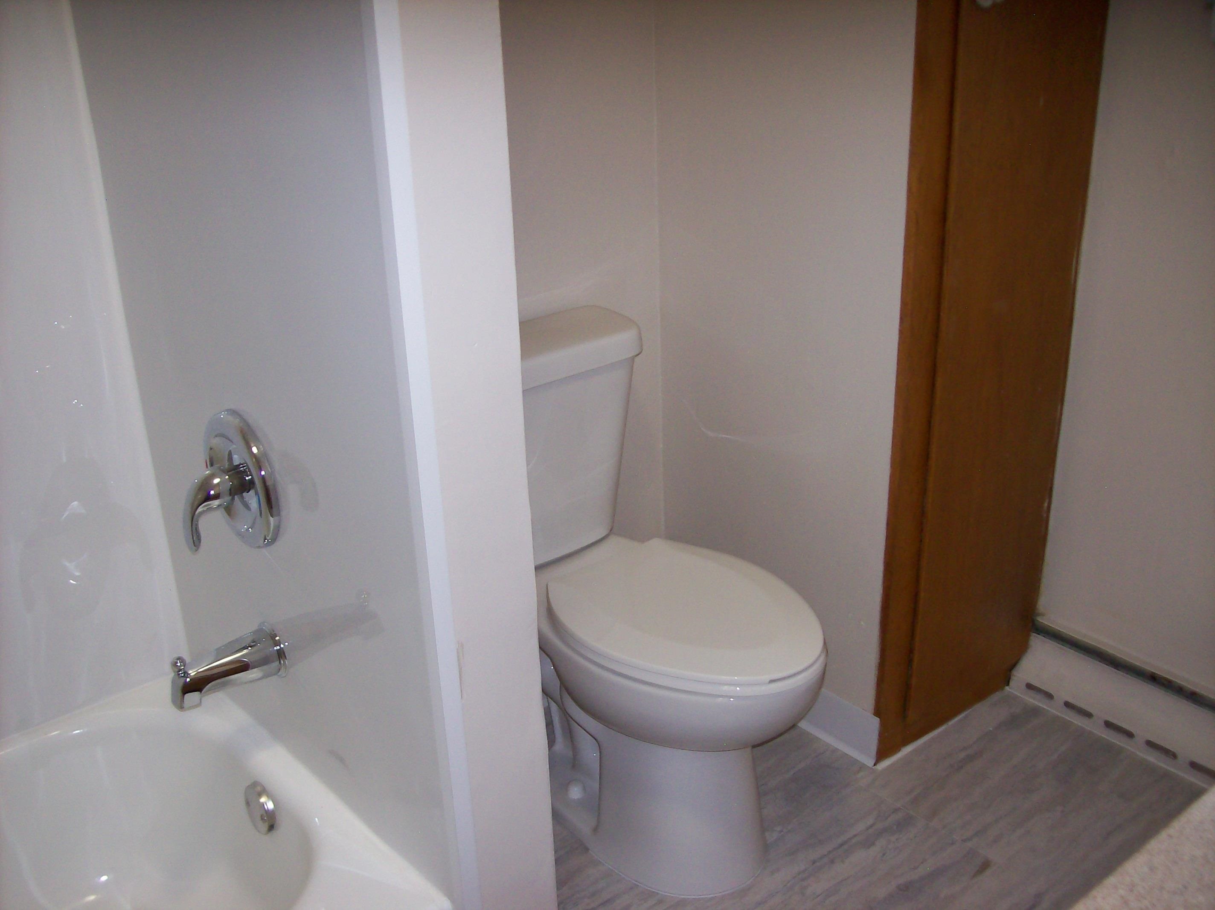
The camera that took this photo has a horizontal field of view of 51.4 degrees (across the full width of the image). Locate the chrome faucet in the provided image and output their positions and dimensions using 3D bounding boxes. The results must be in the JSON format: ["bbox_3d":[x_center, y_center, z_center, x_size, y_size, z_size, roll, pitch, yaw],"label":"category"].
[{"bbox_3d":[-0.483,0.269,1.601,0.141,0.081,0.066,-18,27,-36],"label":"chrome faucet"}]

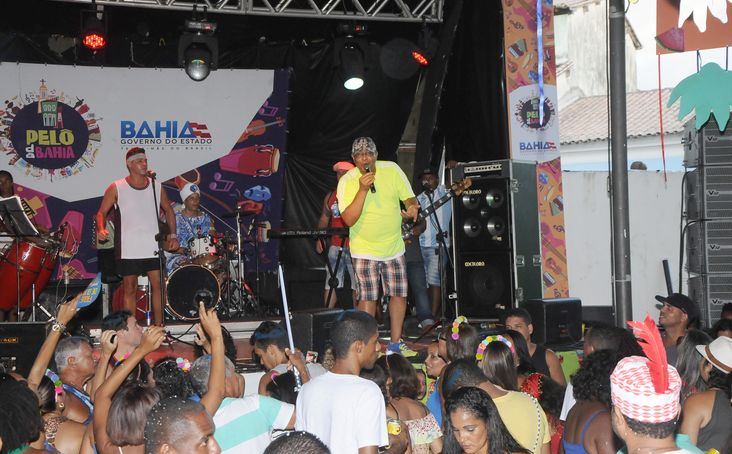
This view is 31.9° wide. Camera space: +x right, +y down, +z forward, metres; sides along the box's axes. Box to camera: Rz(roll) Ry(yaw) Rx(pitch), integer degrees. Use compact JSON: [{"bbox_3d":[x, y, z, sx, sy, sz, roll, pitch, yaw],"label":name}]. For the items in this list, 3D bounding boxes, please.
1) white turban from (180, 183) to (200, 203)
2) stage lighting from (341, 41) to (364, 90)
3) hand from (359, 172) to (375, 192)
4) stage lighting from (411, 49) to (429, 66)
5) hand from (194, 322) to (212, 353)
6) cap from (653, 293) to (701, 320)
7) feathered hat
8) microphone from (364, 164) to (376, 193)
[{"bbox_3d":[-1.715,-0.337,12.500,0.190,0.180,0.225,-2,-4,-30],"label":"white turban"},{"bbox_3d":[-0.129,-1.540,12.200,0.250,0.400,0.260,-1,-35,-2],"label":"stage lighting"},{"bbox_3d":[0.006,-0.324,9.300,0.090,0.135,0.100,15,0,-41],"label":"hand"},{"bbox_3d":[0.524,-1.635,12.300,0.210,0.140,0.210,42,-15,-13],"label":"stage lighting"},{"bbox_3d":[-0.722,0.497,5.700,0.085,0.160,0.070,-21,0,-29],"label":"hand"},{"bbox_3d":[1.802,0.460,7.400,0.260,0.130,0.180,19,0,-5],"label":"cap"},{"bbox_3d":[0.756,0.382,3.450,0.190,0.270,0.210,0,10,-30],"label":"feathered hat"},{"bbox_3d":[0.034,-0.353,9.300,0.050,0.235,0.050,-12,-20,-4],"label":"microphone"}]

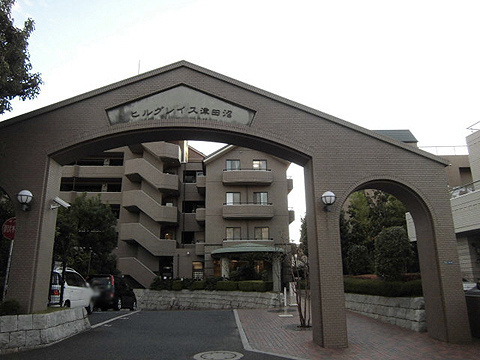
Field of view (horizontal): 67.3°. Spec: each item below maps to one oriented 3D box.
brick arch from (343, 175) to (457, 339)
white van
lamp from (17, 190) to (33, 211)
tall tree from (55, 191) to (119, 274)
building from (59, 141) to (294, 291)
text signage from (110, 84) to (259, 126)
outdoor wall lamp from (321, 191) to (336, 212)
[{"bbox_3d":[3.375,1.833,8.567,2.380,3.760,0.800,0,-13,-2],"label":"brick arch"},{"bbox_3d":[-6.430,4.269,13.629,1.660,1.780,4.200,-1,-13,3],"label":"white van"},{"bbox_3d":[-4.739,0.454,7.984,0.330,0.460,0.390,0,-13,-2],"label":"lamp"},{"bbox_3d":[-8.025,3.651,18.657,3.500,6.010,3.500,0,-13,0],"label":"tall tree"},{"bbox_3d":[-8.392,2.516,37.250,24.500,16.400,16.000,0,-13,-1],"label":"building"},{"bbox_3d":[-1.434,-1.839,8.874,3.620,1.130,0.090,0,-13,-2],"label":"text signage"},{"bbox_3d":[2.029,0.492,8.217,0.330,0.470,0.390,0,-13,-2],"label":"outdoor wall lamp"}]

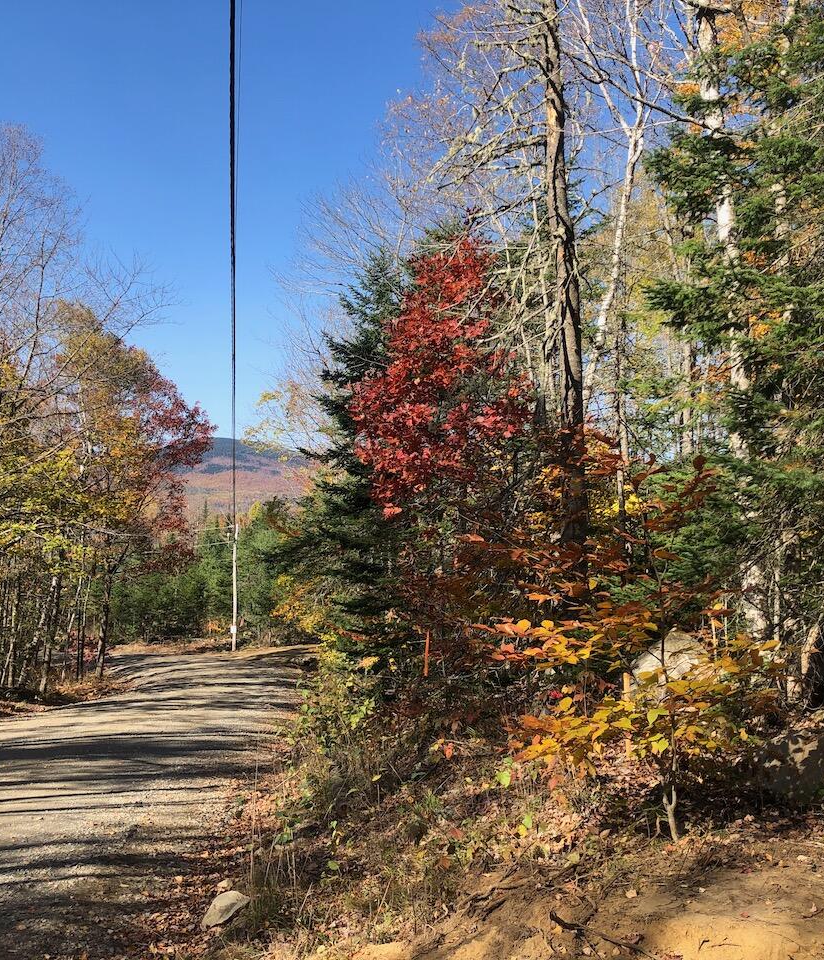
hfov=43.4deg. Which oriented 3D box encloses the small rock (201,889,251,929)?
[{"bbox_3d":[-0.954,2.192,5.300,0.243,0.159,0.175,2,-3,-35],"label":"small rock"}]

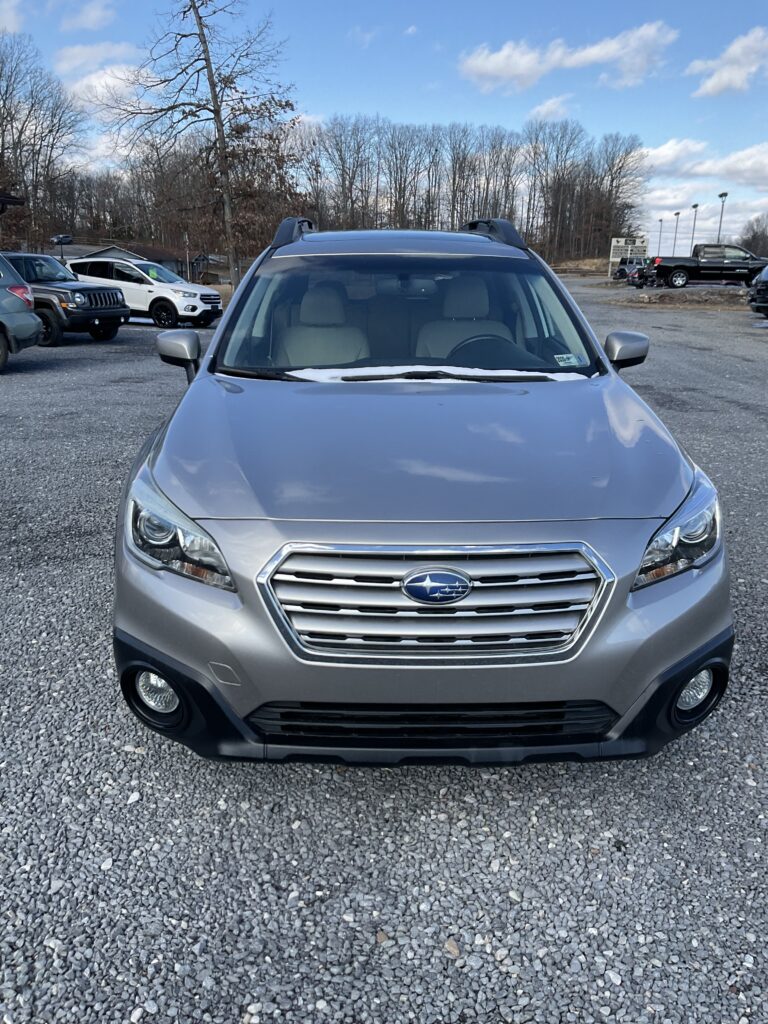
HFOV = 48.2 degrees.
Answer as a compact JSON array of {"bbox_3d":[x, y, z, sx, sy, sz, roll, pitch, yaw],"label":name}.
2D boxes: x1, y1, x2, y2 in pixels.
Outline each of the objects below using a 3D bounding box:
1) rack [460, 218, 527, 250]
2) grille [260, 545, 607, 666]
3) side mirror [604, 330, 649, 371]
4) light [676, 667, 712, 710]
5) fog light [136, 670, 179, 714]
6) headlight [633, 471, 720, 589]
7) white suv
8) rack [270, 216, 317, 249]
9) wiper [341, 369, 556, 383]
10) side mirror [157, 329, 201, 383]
[{"bbox_3d":[0.591,-1.532,4.762,0.130,0.150,1.950,0,18,-2],"label":"rack"},{"bbox_3d":[0.126,0.211,2.094,0.880,0.300,0.120,0,18,-2],"label":"grille"},{"bbox_3d":[1.019,-0.657,3.606,0.195,0.205,0.150,0,18,-2],"label":"side mirror"},{"bbox_3d":[0.851,0.478,2.370,0.110,0.115,0.080,0,18,-2],"label":"light"},{"bbox_3d":[-0.605,0.478,2.323,0.110,0.115,0.080,0,18,-2],"label":"fog light"},{"bbox_3d":[0.809,0.029,2.363,0.370,0.250,0.430,0,18,-2],"label":"headlight"},{"bbox_3d":[-6.590,-6.030,23.530,4.530,1.690,1.880,8,18,23],"label":"white suv"},{"bbox_3d":[-0.498,-1.532,4.727,0.130,0.150,1.950,0,18,-2],"label":"rack"},{"bbox_3d":[0.233,-0.499,3.147,0.790,0.055,0.100,0,18,-2],"label":"wiper"},{"bbox_3d":[-0.840,-0.648,3.548,0.195,0.215,0.150,0,18,-2],"label":"side mirror"}]

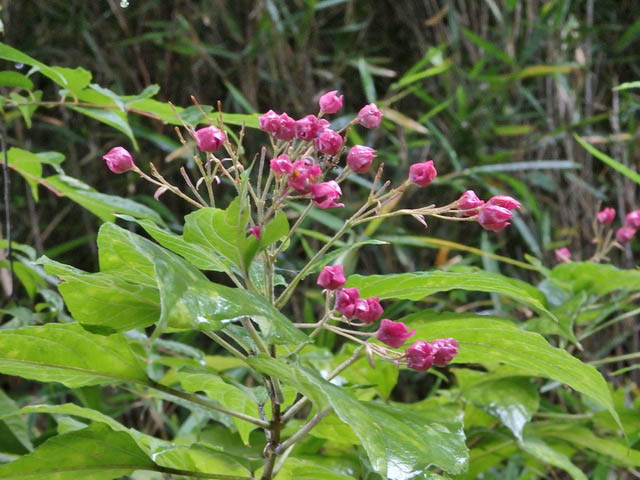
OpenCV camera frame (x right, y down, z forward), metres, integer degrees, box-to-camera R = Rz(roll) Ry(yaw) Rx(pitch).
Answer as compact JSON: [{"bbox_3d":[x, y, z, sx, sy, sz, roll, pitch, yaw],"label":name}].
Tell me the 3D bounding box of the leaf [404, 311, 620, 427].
[{"bbox_3d":[0.105,0.073,1.320,0.128,0.030,0.055,26,15,0],"label":"leaf"}]

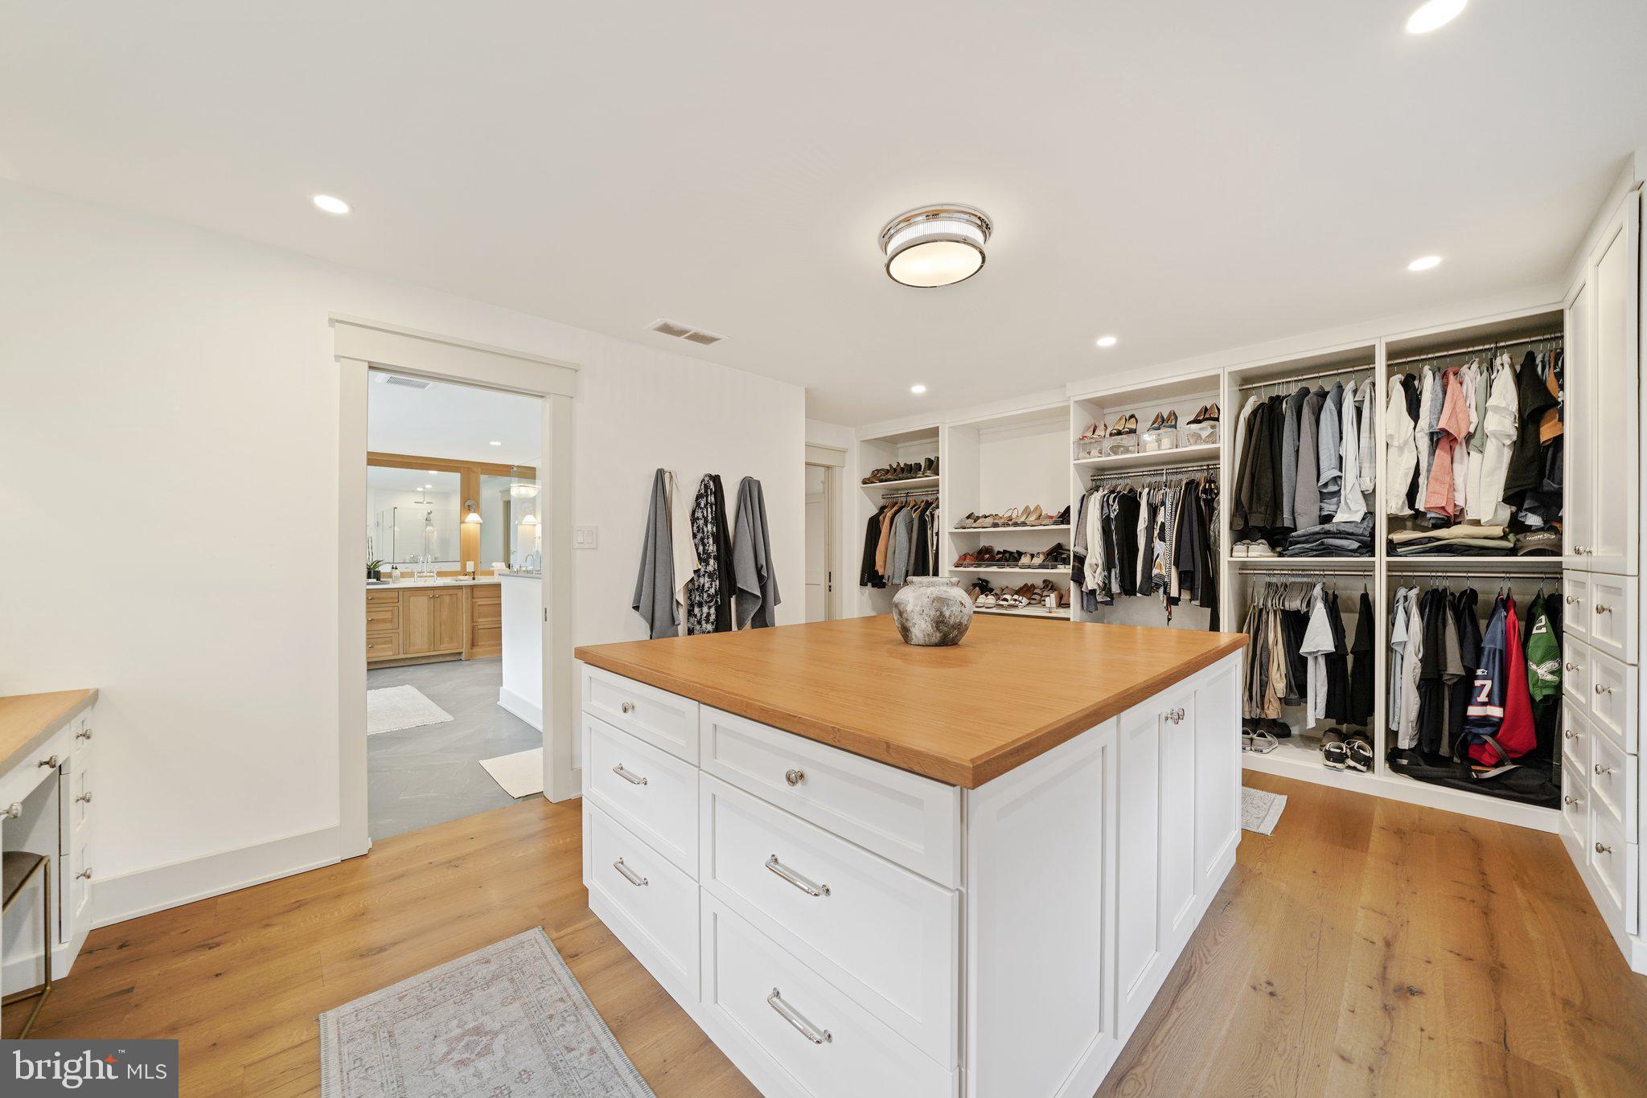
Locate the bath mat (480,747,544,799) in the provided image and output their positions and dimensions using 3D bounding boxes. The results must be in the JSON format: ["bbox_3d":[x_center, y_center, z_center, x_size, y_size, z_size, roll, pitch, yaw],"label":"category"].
[{"bbox_3d":[-1.627,1.262,3.188,0.480,0.012,0.690,0,0,-43],"label":"bath mat"}]

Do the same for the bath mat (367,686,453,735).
[{"bbox_3d":[-3.667,1.267,4.292,0.950,0.010,1.550,0,0,-43],"label":"bath mat"}]

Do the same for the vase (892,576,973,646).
[{"bbox_3d":[0.402,0.225,2.026,0.294,0.240,0.294,0,0,0],"label":"vase"}]

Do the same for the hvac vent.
[{"bbox_3d":[-0.729,-1.157,2.972,0.400,0.015,0.196,0,0,-43],"label":"hvac vent"}]

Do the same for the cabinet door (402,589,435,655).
[{"bbox_3d":[-4.423,0.794,6.009,0.285,0.690,0.022,0,0,-42],"label":"cabinet door"}]

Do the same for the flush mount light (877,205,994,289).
[{"bbox_3d":[0.421,-1.113,2.065,0.420,0.105,0.420,0,0,0],"label":"flush mount light"}]

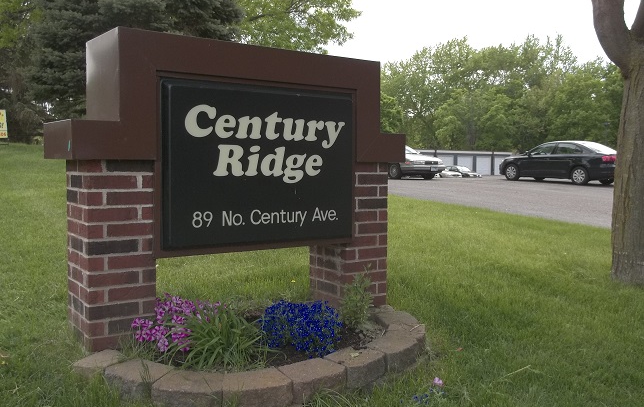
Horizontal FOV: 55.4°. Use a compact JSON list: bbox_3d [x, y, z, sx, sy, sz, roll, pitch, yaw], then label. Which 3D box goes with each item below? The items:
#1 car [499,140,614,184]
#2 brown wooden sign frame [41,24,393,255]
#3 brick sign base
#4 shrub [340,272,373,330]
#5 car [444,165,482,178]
[{"bbox_3d":[8.390,-1.440,21.500,1.780,1.450,4.630,-2,4,-34],"label":"car"},{"bbox_3d":[-0.451,-0.310,3.580,2.054,1.111,0.542,-2,4,-36],"label":"brown wooden sign frame"},{"bbox_3d":[-0.453,0.222,3.612,1.882,0.938,0.396,-2,4,-36],"label":"brick sign base"},{"bbox_3d":[0.201,0.571,3.576,0.181,0.312,0.181,0,3,0],"label":"shrub"},{"bbox_3d":[9.820,-2.040,45.000,1.780,1.430,4.600,-2,4,-36],"label":"car"}]

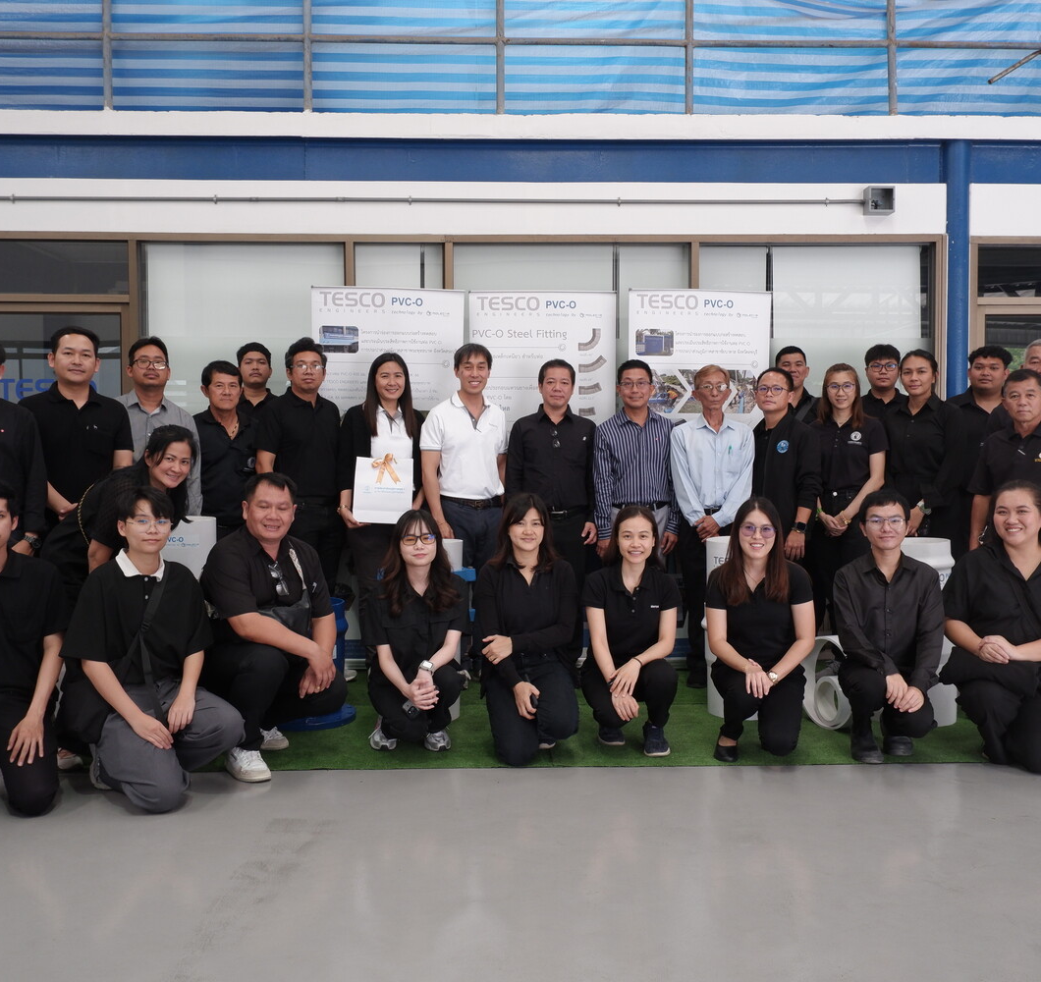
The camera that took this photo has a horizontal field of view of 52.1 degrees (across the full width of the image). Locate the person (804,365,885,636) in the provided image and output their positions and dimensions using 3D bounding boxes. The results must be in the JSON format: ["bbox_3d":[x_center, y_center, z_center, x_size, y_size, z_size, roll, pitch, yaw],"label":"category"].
[{"bbox_3d":[1.595,0.188,5.220,0.430,1.630,0.280,0,1,16],"label":"person"}]

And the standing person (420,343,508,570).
[{"bbox_3d":[-0.281,0.127,5.360,0.480,1.750,0.310,0,1,-14],"label":"standing person"}]

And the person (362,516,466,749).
[{"bbox_3d":[-0.429,0.542,4.335,0.430,0.925,0.620,0,1,-3],"label":"person"}]

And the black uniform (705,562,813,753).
[{"bbox_3d":[0.979,0.655,4.360,0.450,0.740,0.520,0,1,14],"label":"black uniform"}]

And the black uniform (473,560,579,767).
[{"bbox_3d":[0.025,0.653,4.240,0.440,0.750,0.540,0,1,-2],"label":"black uniform"}]

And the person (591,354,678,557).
[{"bbox_3d":[0.587,0.164,5.400,0.460,1.673,0.310,0,1,6],"label":"person"}]

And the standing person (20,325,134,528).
[{"bbox_3d":[-1.848,0.154,4.420,0.500,1.690,0.310,0,1,-14],"label":"standing person"}]

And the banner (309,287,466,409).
[{"bbox_3d":[-0.715,-0.061,5.770,0.840,2.060,0.100,0,1,-9],"label":"banner"}]

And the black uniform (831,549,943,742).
[{"bbox_3d":[1.450,0.594,4.236,0.430,0.705,0.560,0,1,6],"label":"black uniform"}]

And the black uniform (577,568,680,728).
[{"bbox_3d":[0.457,0.639,4.400,0.430,0.670,0.520,0,1,6],"label":"black uniform"}]

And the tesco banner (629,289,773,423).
[{"bbox_3d":[0.982,-0.060,5.800,0.810,2.050,0.140,0,1,-6],"label":"tesco banner"}]

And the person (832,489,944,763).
[{"bbox_3d":[1.471,0.508,4.310,0.460,1.036,0.570,0,1,11],"label":"person"}]

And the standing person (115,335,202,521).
[{"bbox_3d":[-1.770,0.117,5.154,0.460,1.735,0.300,0,1,-12],"label":"standing person"}]

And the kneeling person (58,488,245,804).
[{"bbox_3d":[-1.268,0.511,3.740,0.590,1.056,0.620,0,1,-14],"label":"kneeling person"}]

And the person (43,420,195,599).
[{"bbox_3d":[-1.618,0.379,4.280,0.500,1.296,0.600,-1,2,-35],"label":"person"}]

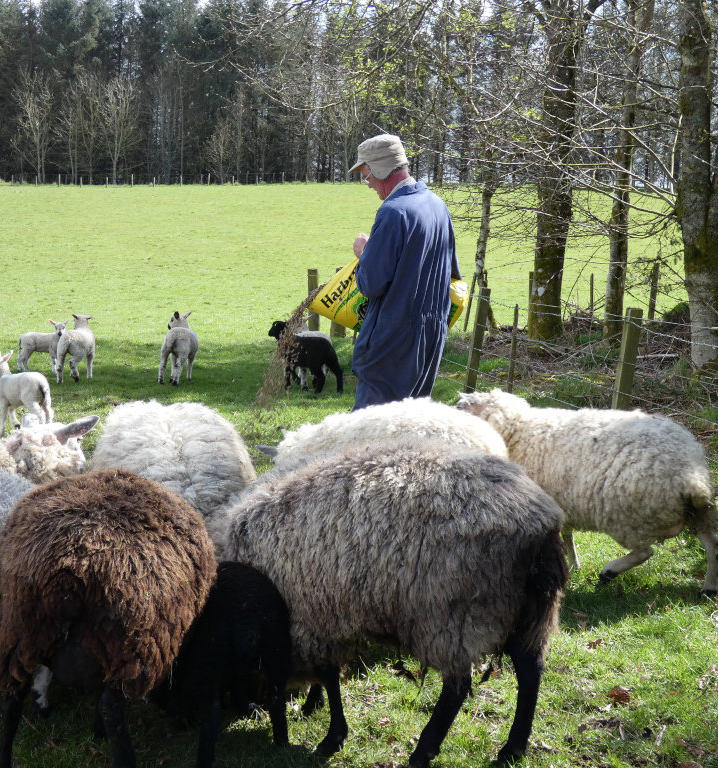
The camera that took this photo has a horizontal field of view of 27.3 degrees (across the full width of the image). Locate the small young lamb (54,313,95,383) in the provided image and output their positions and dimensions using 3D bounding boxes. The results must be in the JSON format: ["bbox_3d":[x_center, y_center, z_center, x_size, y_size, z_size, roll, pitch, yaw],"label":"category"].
[{"bbox_3d":[-2.215,-0.284,11.516,0.200,0.530,0.480,3,8,23],"label":"small young lamb"}]

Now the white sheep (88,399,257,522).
[{"bbox_3d":[-0.648,0.461,5.310,0.510,0.730,1.080,1,8,5],"label":"white sheep"}]

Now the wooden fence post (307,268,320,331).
[{"bbox_3d":[-0.432,-0.721,14.030,0.100,0.720,0.100,0,8,0],"label":"wooden fence post"}]

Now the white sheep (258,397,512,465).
[{"bbox_3d":[0.079,0.436,5.458,1.020,0.730,0.470,2,8,16],"label":"white sheep"}]

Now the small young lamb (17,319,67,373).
[{"bbox_3d":[-2.561,-0.300,11.968,0.450,0.440,0.170,1,8,9],"label":"small young lamb"}]

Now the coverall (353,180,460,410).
[{"bbox_3d":[0.192,-0.109,6.242,0.380,1.470,0.500,7,10,41],"label":"coverall"}]

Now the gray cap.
[{"bbox_3d":[0.083,-0.964,6.270,0.260,0.175,0.190,-8,4,22],"label":"gray cap"}]

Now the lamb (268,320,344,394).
[{"bbox_3d":[-0.392,-0.185,10.823,0.550,0.520,0.180,2,8,16],"label":"lamb"}]

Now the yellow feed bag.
[{"bbox_3d":[0.127,-0.386,6.386,0.680,0.310,0.210,1,2,-12],"label":"yellow feed bag"}]

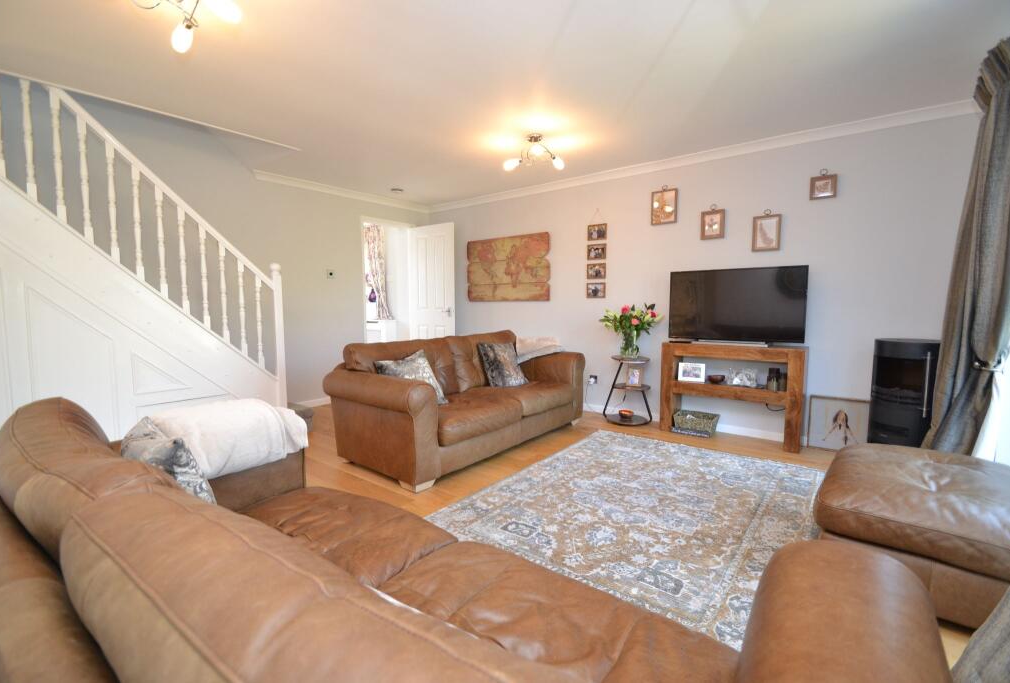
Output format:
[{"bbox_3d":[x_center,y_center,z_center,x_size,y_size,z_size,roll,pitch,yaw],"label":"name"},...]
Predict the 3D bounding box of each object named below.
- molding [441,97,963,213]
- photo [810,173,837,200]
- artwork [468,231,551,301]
[{"bbox_3d":[0.893,-1.542,3.966,4.839,0.070,0.070,4,6,37],"label":"molding"},{"bbox_3d":[2.244,-1.093,3.005,0.153,0.174,0.020,4,6,37],"label":"photo"},{"bbox_3d":[0.010,-0.804,4.790,1.130,0.707,0.030,4,7,37],"label":"artwork"}]

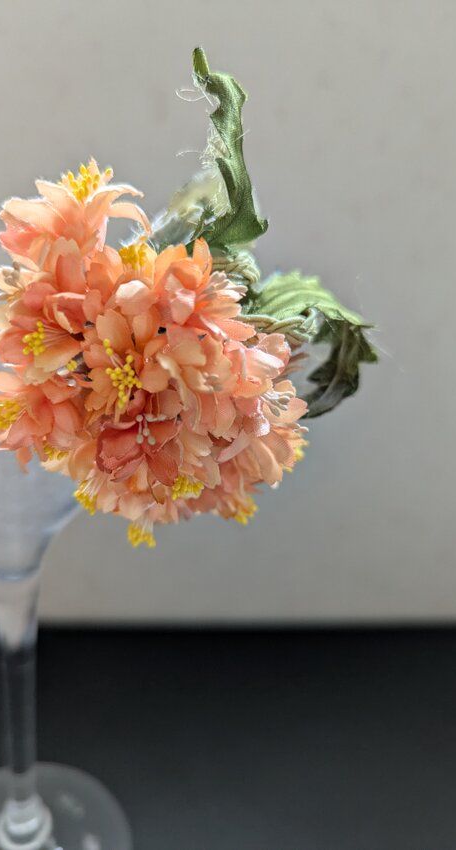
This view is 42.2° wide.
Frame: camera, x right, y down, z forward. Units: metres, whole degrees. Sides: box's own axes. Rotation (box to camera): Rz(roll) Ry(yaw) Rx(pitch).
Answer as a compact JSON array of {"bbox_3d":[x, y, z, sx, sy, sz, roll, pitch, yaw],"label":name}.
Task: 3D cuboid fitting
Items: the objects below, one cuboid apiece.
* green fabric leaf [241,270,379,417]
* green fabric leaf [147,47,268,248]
[{"bbox_3d":[0.024,-0.024,0.175,0.040,0.043,0.034,-1,10,-17],"label":"green fabric leaf"},{"bbox_3d":[-0.006,-0.082,0.178,0.035,0.060,0.030,2,10,0],"label":"green fabric leaf"}]

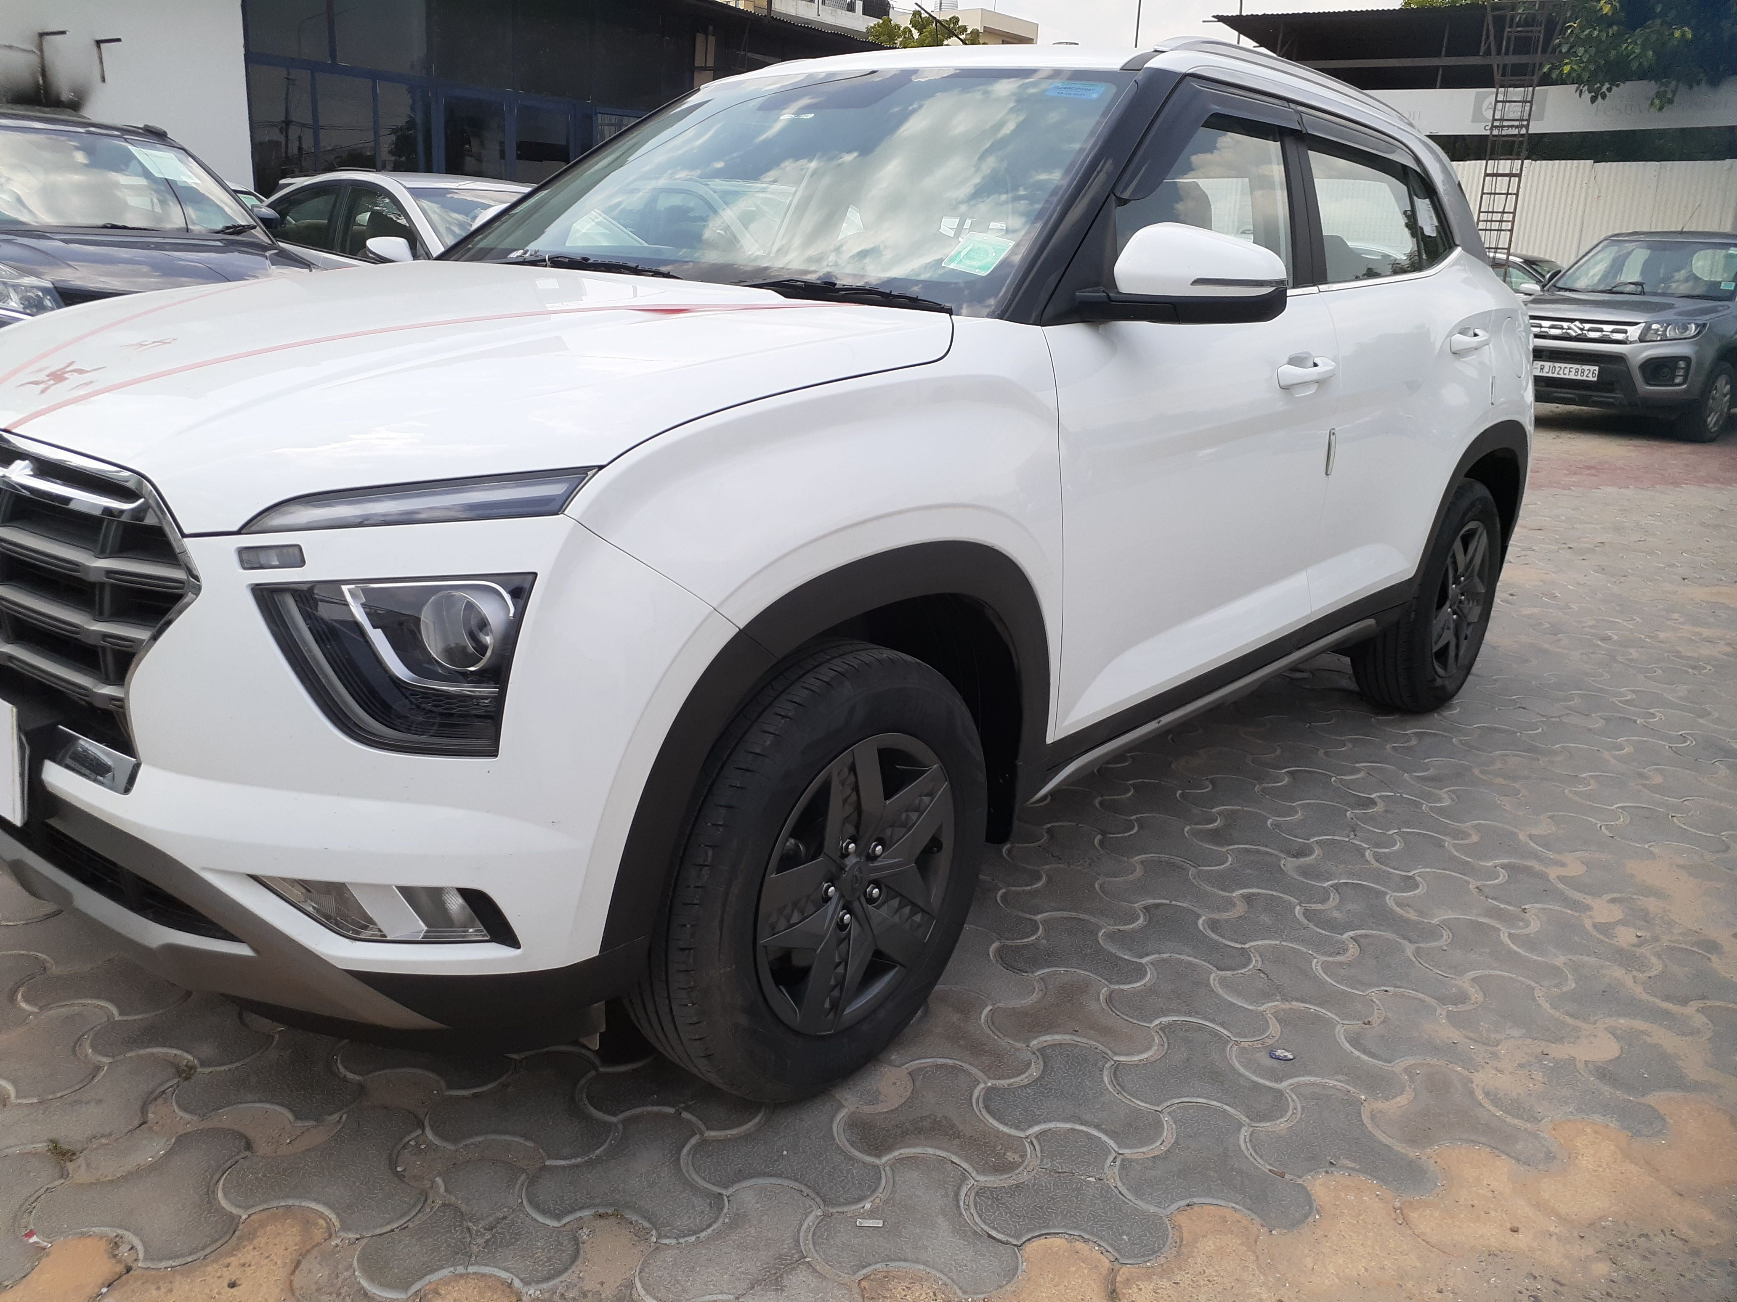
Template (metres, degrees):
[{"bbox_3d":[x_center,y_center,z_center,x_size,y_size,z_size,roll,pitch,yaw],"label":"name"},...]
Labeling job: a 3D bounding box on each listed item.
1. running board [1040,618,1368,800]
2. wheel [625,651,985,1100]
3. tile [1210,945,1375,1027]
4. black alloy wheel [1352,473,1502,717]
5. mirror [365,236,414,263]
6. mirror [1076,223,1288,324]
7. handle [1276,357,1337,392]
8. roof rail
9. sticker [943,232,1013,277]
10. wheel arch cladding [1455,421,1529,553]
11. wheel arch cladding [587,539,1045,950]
[{"bbox_3d":[0.777,0.089,2.999,0.135,0.085,1.530,15,21,39],"label":"running board"},{"bbox_3d":[-0.085,0.320,2.044,0.210,0.667,0.674,14,20,37],"label":"wheel"},{"bbox_3d":[0.764,0.628,2.481,0.265,0.060,0.257,6,17,5],"label":"tile"},{"bbox_3d":[1.628,-0.169,3.955,0.210,0.667,0.674,15,21,39],"label":"black alloy wheel"},{"bbox_3d":[-2.687,-2.249,7.600,0.250,0.160,0.150,-11,22,-39],"label":"mirror"},{"bbox_3d":[0.512,-0.611,2.203,0.245,0.152,0.240,15,21,39],"label":"mirror"},{"bbox_3d":[0.904,-0.575,2.812,0.050,0.048,0.220,15,21,39],"label":"handle"},{"bbox_3d":[1.019,-1.297,3.133,0.060,0.090,1.520,15,21,39],"label":"roof rail"},{"bbox_3d":[0.189,-0.683,2.327,0.100,0.003,0.099,18,58,34],"label":"sticker"},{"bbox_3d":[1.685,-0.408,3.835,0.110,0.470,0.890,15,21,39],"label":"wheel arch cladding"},{"bbox_3d":[-0.040,0.097,1.922,0.120,0.498,0.940,15,21,39],"label":"wheel arch cladding"}]

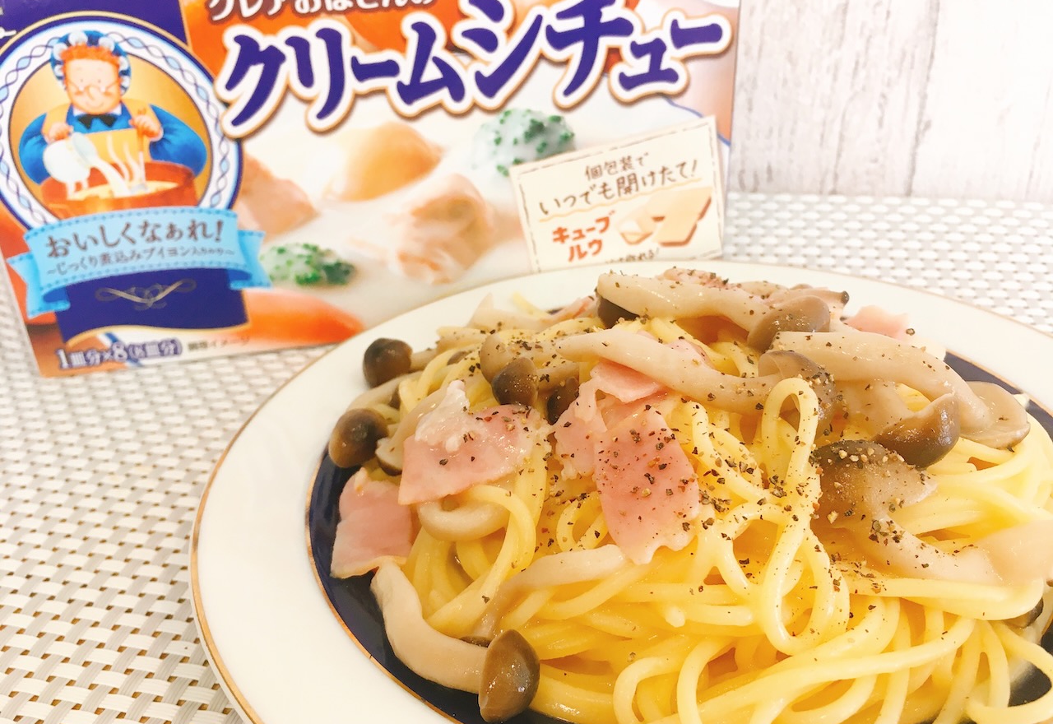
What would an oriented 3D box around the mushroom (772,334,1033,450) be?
[{"bbox_3d":[0.058,0.004,0.138,0.039,0.011,0.010,17,28,-4],"label":"mushroom"}]

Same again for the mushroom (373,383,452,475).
[{"bbox_3d":[-0.020,0.012,0.154,0.009,0.009,0.017,35,73,0],"label":"mushroom"}]

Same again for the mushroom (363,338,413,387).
[{"bbox_3d":[-0.030,0.000,0.188,0.009,0.010,0.010,8,16,-38],"label":"mushroom"}]

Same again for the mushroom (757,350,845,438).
[{"bbox_3d":[0.041,0.005,0.131,0.009,0.012,0.012,16,31,9],"label":"mushroom"}]

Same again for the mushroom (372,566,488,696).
[{"bbox_3d":[-0.014,0.039,0.127,0.010,0.007,0.025,-23,40,-32],"label":"mushroom"}]

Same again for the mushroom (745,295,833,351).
[{"bbox_3d":[0.044,-0.006,0.148,0.013,0.013,0.007,-23,53,-32],"label":"mushroom"}]

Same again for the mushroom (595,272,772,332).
[{"bbox_3d":[0.028,-0.011,0.157,0.030,0.007,0.007,11,31,19],"label":"mushroom"}]

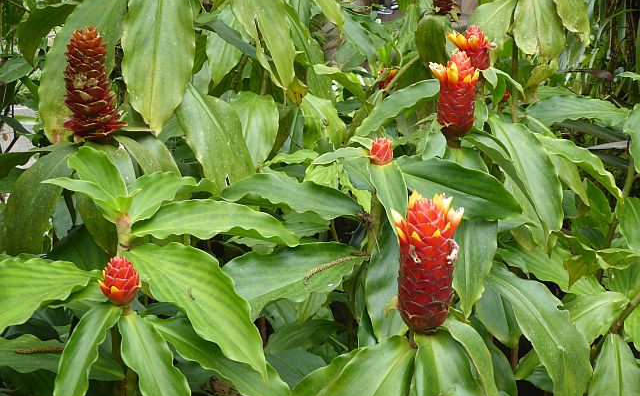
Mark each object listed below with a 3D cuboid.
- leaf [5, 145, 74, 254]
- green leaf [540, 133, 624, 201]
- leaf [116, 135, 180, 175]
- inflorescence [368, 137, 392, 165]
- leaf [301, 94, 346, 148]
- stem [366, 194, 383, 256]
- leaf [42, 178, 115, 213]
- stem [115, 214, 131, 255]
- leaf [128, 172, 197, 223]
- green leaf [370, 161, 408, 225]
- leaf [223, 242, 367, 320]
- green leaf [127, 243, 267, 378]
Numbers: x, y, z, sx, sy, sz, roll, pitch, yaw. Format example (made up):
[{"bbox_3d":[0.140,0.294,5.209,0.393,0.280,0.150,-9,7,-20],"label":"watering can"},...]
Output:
[{"bbox_3d":[-0.406,0.009,1.600,0.070,0.178,0.050,8,-20,13],"label":"leaf"},{"bbox_3d":[0.432,-0.052,1.840,0.161,0.040,0.065,41,25,30],"label":"green leaf"},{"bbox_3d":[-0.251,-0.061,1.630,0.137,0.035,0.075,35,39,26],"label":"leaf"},{"bbox_3d":[0.089,-0.069,1.620,0.034,0.041,0.034,0,15,0],"label":"inflorescence"},{"bbox_3d":[0.005,-0.151,2.160,0.080,0.035,0.145,-18,55,-14],"label":"leaf"},{"bbox_3d":[0.080,0.037,1.620,0.019,0.092,0.019,0,15,0],"label":"stem"},{"bbox_3d":[-0.308,-0.003,1.420,0.100,0.025,0.045,20,41,0],"label":"leaf"},{"bbox_3d":[-0.221,0.041,1.240,0.017,0.046,0.017,0,17,0],"label":"stem"},{"bbox_3d":[-0.202,0.001,1.410,0.102,0.030,0.050,-32,53,11],"label":"leaf"},{"bbox_3d":[0.090,-0.006,1.430,0.050,0.025,0.115,-8,43,-6],"label":"green leaf"},{"bbox_3d":[-0.038,0.125,1.660,0.220,0.040,0.095,-20,51,-33],"label":"leaf"},{"bbox_3d":[-0.127,0.114,1.170,0.075,0.040,0.225,-30,55,-34],"label":"green leaf"}]

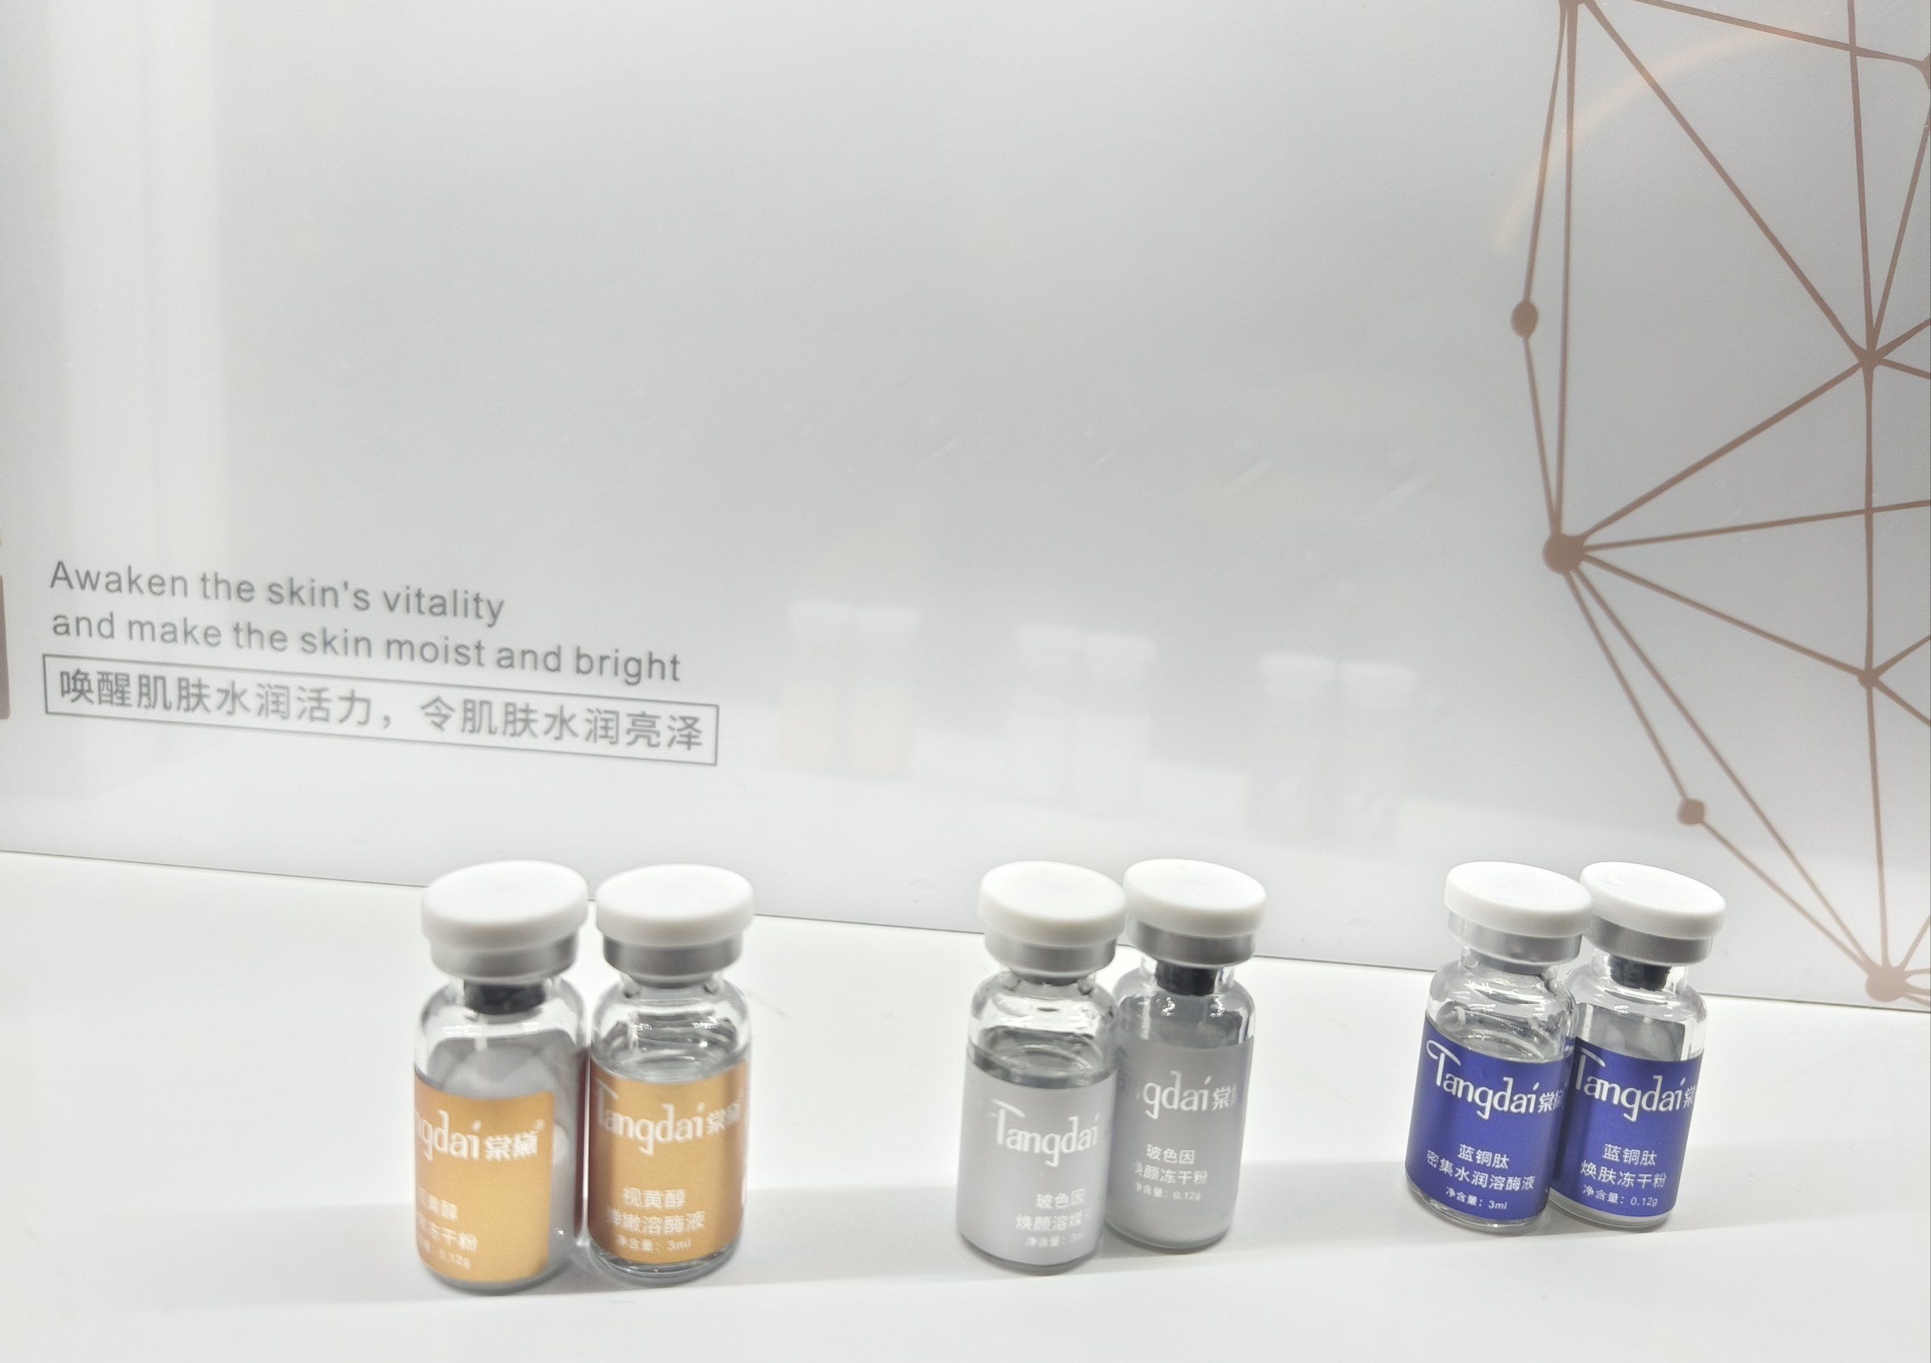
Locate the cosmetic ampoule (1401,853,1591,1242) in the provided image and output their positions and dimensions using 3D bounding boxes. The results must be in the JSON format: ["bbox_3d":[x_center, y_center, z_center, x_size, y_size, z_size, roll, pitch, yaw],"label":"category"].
[{"bbox_3d":[0.064,0.044,0.155,0.017,0.041,0.017,8,11,23],"label":"cosmetic ampoule"}]

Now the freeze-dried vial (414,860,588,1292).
[{"bbox_3d":[-0.048,0.040,0.133,0.017,0.041,0.017,4,10,-1],"label":"freeze-dried vial"}]

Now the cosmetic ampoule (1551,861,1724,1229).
[{"bbox_3d":[0.081,0.044,0.157,0.017,0.041,0.017,7,11,16],"label":"cosmetic ampoule"}]

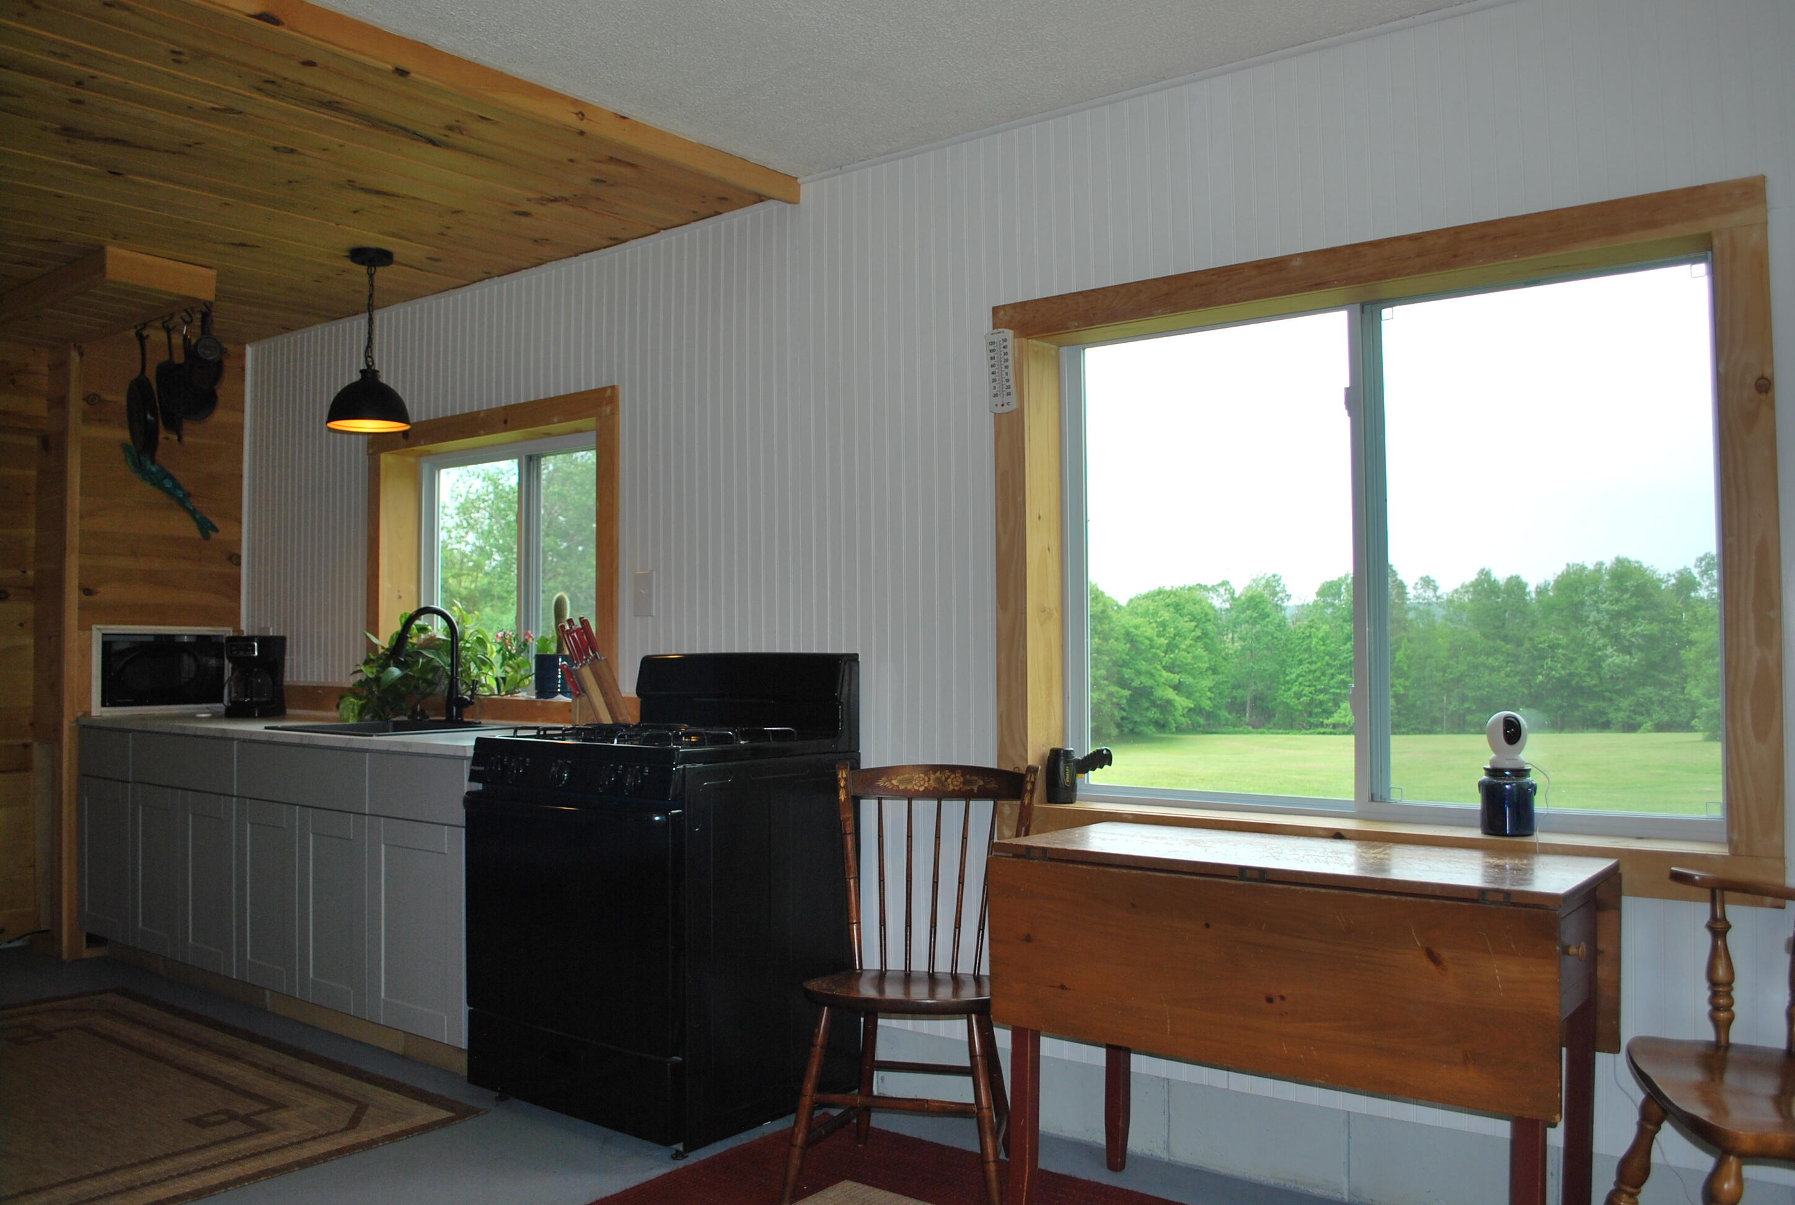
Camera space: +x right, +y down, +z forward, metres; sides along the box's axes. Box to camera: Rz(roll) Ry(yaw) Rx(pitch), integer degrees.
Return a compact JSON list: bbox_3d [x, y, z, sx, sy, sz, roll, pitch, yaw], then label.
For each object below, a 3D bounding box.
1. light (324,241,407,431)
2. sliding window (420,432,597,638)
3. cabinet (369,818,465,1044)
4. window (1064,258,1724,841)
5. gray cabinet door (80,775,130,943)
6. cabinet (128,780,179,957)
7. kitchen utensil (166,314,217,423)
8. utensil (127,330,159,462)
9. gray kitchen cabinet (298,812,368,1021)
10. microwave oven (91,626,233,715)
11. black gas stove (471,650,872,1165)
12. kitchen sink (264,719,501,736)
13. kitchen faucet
[{"bbox_3d":[-1.661,-0.825,4.234,0.260,0.560,0.260,-2,-2,36],"label":"light"},{"bbox_3d":[-1.287,-0.123,4.662,1.171,0.856,0.080,-2,-2,36],"label":"sliding window"},{"bbox_3d":[-1.146,0.895,3.926,0.470,0.576,0.580,-2,-2,38],"label":"cabinet"},{"bbox_3d":[0.984,-0.089,2.934,1.412,1.112,0.090,-2,-2,38],"label":"window"},{"bbox_3d":[-2.839,0.921,4.850,0.395,0.573,0.022,-1,-1,37],"label":"gray cabinet door"},{"bbox_3d":[-2.388,0.917,4.781,0.383,0.582,0.500,-2,-2,36],"label":"cabinet"},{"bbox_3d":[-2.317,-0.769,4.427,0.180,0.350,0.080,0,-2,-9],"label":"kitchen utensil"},{"bbox_3d":[-2.595,-0.716,4.640,0.070,0.460,0.290,1,-2,-42],"label":"utensil"},{"bbox_3d":[-1.482,0.904,4.187,0.381,0.576,0.580,-2,-2,38],"label":"gray kitchen cabinet"},{"bbox_3d":[-3.021,0.270,5.417,0.360,0.340,0.530,-2,-2,38],"label":"microwave oven"},{"bbox_3d":[-0.614,0.711,3.515,0.769,1.143,0.705,-2,-2,38],"label":"black gas stove"},{"bbox_3d":[-1.612,0.499,4.337,0.634,0.200,0.535,-2,-2,38],"label":"kitchen sink"},{"bbox_3d":[-1.528,0.204,4.407,0.120,0.391,0.280,-2,-2,38],"label":"kitchen faucet"}]

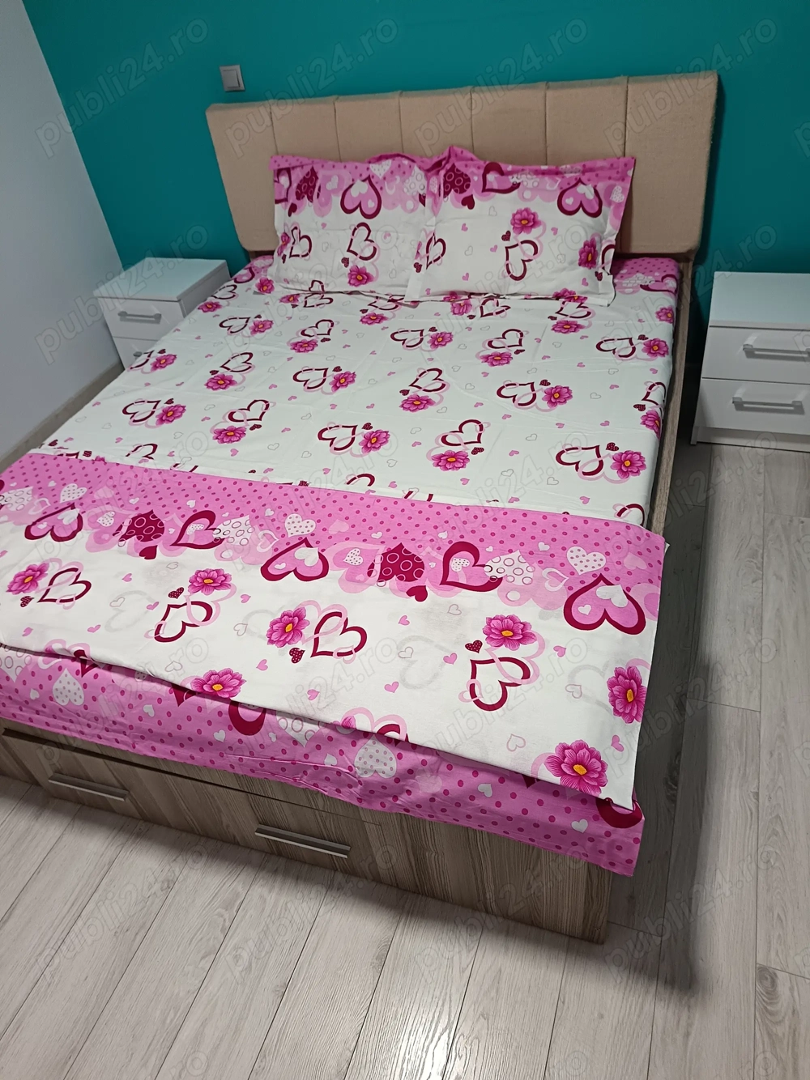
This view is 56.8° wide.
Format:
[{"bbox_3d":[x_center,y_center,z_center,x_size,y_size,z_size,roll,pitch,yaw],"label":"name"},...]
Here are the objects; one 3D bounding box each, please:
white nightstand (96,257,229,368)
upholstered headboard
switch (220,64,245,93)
[{"bbox_3d":[-0.976,-0.913,3.212,0.413,0.443,0.366,10,45,21],"label":"white nightstand"},{"bbox_3d":[0.126,-1.233,2.538,1.675,0.505,0.061,8,44,19],"label":"upholstered headboard"},{"bbox_3d":[-0.621,-1.663,2.697,0.082,0.081,0.012,8,44,19],"label":"switch"}]

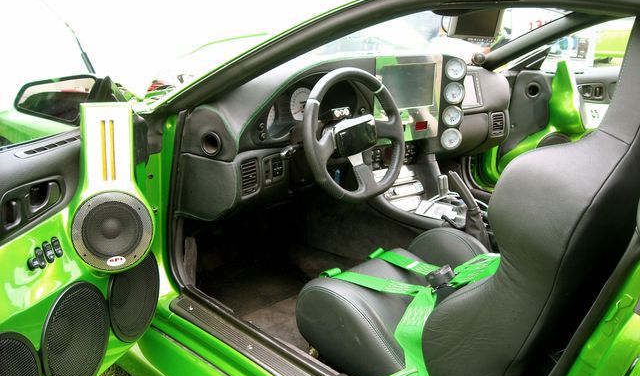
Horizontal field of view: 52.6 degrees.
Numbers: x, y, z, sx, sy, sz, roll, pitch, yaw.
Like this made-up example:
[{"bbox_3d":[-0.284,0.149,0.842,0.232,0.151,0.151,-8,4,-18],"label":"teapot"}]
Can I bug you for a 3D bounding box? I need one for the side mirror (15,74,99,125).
[{"bbox_3d":[-0.669,-0.220,1.630,0.210,0.130,0.105,2,17,7],"label":"side mirror"}]

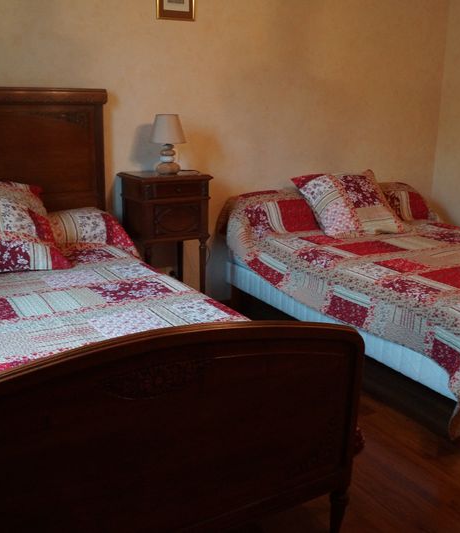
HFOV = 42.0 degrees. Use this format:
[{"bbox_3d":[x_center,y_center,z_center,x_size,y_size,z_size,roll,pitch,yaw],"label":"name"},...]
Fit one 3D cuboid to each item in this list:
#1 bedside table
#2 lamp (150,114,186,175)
[{"bbox_3d":[-0.354,-0.068,3.351,0.399,0.877,0.375,-8,18,-28],"label":"bedside table"},{"bbox_3d":[-0.334,-0.658,3.255,0.190,0.319,0.190,0,15,0],"label":"lamp"}]

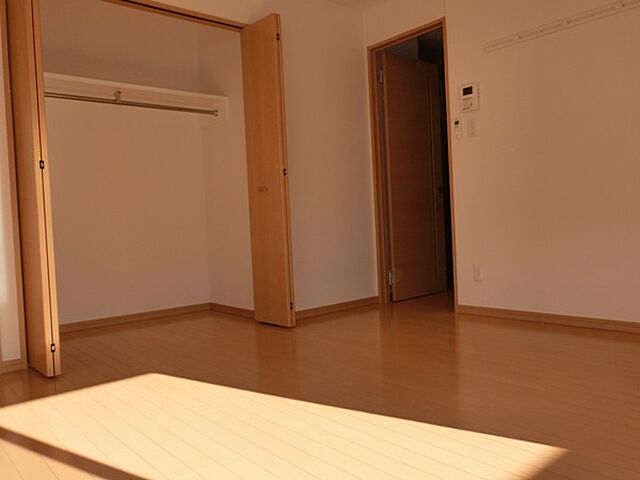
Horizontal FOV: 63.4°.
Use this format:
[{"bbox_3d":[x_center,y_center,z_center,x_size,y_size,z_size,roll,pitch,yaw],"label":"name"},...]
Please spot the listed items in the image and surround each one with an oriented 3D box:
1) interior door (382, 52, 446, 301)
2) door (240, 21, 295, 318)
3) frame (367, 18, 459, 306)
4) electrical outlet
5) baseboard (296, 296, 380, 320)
[{"bbox_3d":[0.833,-0.544,4.536,0.729,2.061,0.034,-4,3,-41],"label":"interior door"},{"bbox_3d":[-0.361,-0.450,3.563,0.059,2.043,0.399,-4,3,-41],"label":"door"},{"bbox_3d":[0.738,-0.529,3.995,0.134,2.095,0.762,-4,3,-41],"label":"frame"},{"bbox_3d":[1.087,0.227,3.560,0.010,0.118,0.069,-4,3,-41],"label":"electrical outlet"},{"bbox_3d":[0.123,0.520,3.950,0.963,0.063,0.013,-4,3,-41],"label":"baseboard"}]

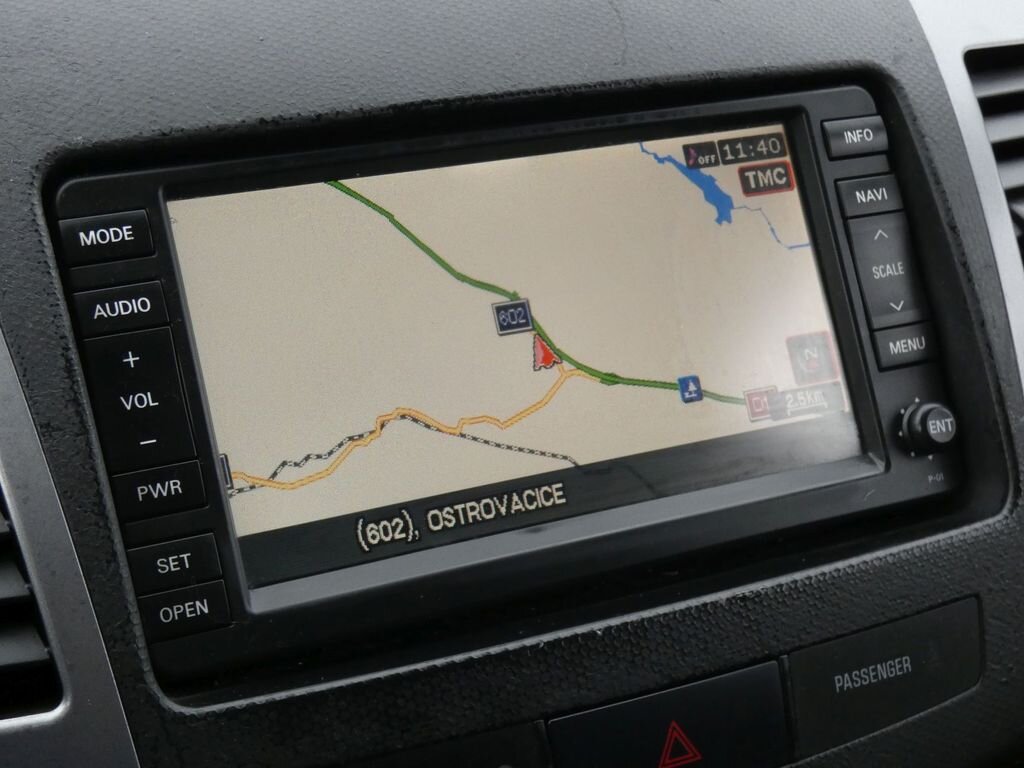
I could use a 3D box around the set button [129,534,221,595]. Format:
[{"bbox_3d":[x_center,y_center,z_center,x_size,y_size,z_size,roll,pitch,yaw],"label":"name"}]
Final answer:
[{"bbox_3d":[-0.067,0.036,0.368,0.018,0.008,0.004,-10,-5,-25],"label":"set button"}]

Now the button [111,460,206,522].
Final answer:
[{"bbox_3d":[-0.070,0.022,0.369,0.018,0.009,0.004,-10,-5,-25],"label":"button"}]

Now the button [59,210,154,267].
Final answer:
[{"bbox_3d":[-0.082,-0.029,0.374,0.018,0.009,0.004,-10,-5,-25],"label":"button"}]

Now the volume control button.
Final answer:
[{"bbox_3d":[-0.074,0.003,0.371,0.018,0.027,0.004,-10,-5,-25],"label":"volume control button"}]

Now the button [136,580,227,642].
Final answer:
[{"bbox_3d":[-0.065,0.045,0.367,0.018,0.009,0.004,-10,-5,-25],"label":"button"}]

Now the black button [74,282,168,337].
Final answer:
[{"bbox_3d":[-0.078,-0.015,0.373,0.018,0.009,0.004,-10,-5,-25],"label":"black button"}]

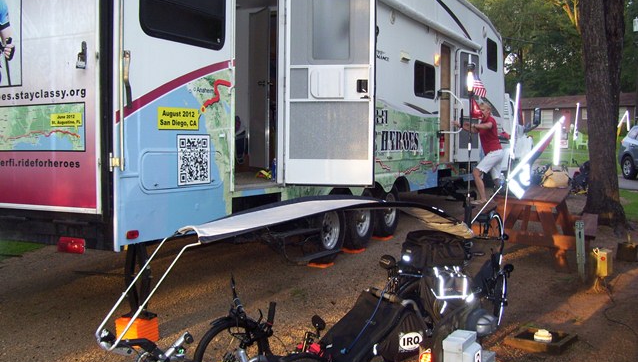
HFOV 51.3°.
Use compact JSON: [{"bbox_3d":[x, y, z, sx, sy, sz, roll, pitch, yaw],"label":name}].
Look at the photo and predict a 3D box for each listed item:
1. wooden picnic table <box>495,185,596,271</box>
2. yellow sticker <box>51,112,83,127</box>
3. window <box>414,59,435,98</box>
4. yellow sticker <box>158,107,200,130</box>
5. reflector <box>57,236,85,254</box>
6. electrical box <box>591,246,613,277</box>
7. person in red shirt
[{"bbox_3d":[2.734,0.526,8.461,1.450,0.760,1.800,4,5,24],"label":"wooden picnic table"},{"bbox_3d":[-1.696,-0.410,4.460,0.300,0.096,0.010,2,3,28],"label":"yellow sticker"},{"bbox_3d":[1.512,-1.428,9.454,0.050,0.482,0.876,2,3,28],"label":"window"},{"bbox_3d":[-1.011,-0.453,4.830,0.010,0.157,0.455,2,3,28],"label":"yellow sticker"},{"bbox_3d":[-1.656,0.429,4.436,0.200,0.112,0.070,2,3,28],"label":"reflector"},{"bbox_3d":[2.897,0.836,6.775,0.150,0.296,0.120,1,3,20],"label":"electrical box"},{"bbox_3d":[2.409,-0.384,10.000,0.800,1.611,0.550,1,3,12],"label":"person in red shirt"}]

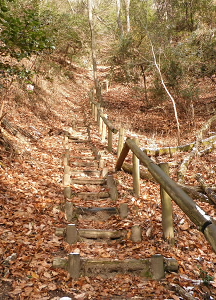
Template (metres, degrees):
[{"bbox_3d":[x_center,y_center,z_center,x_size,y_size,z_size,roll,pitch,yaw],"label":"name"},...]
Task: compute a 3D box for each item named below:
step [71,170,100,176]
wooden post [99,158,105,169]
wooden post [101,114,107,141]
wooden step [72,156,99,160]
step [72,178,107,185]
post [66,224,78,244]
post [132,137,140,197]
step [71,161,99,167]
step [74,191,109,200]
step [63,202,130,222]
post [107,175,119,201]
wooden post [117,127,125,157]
[{"bbox_3d":[-0.433,0.452,6.000,0.620,0.110,0.120,0,-10,0],"label":"step"},{"bbox_3d":[-0.132,0.307,7.000,0.105,0.210,0.105,-1,-6,0],"label":"wooden post"},{"bbox_3d":[-0.132,-0.677,9.600,0.110,0.820,0.110,0,-10,0],"label":"wooden post"},{"bbox_3d":[-0.554,0.196,7.200,0.650,0.100,0.120,0,-10,0],"label":"wooden step"},{"bbox_3d":[-0.332,0.554,5.450,0.650,0.110,0.120,0,-10,0],"label":"step"},{"bbox_3d":[-0.433,1.016,3.750,0.120,0.225,0.120,-1,-6,0],"label":"post"},{"bbox_3d":[0.448,0.283,4.900,0.105,0.930,0.105,0,-10,0],"label":"post"},{"bbox_3d":[-0.493,0.294,6.550,0.620,0.110,0.120,0,-10,0],"label":"step"},{"bbox_3d":[-0.243,0.719,4.900,0.630,0.120,0.130,0,-10,0],"label":"step"},{"bbox_3d":[-0.148,0.828,4.200,0.840,0.200,0.150,0,-10,0],"label":"step"},{"bbox_3d":[0.074,0.661,5.500,0.130,0.440,0.130,-8,-6,0],"label":"post"},{"bbox_3d":[0.307,-0.193,7.800,0.120,0.790,0.120,7,-6,0],"label":"wooden post"}]

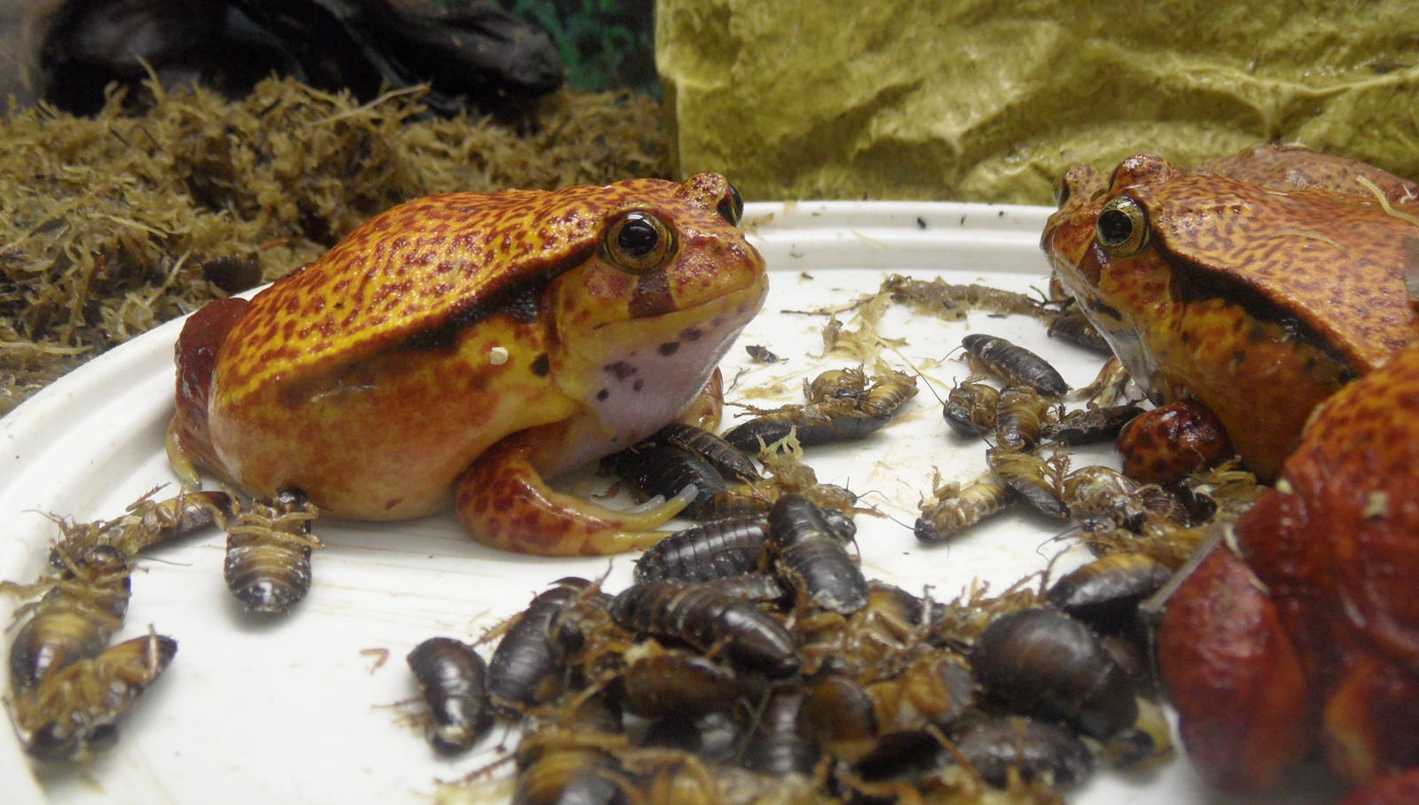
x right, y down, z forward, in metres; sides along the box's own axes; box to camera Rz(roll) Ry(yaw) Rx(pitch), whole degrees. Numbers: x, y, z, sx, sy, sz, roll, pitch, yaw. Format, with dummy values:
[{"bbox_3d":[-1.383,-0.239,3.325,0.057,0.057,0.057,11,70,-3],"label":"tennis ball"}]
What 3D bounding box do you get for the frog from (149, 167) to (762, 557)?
[{"bbox_3d":[-0.032,-0.012,0.190,0.089,0.045,0.058,9,23,25],"label":"frog"}]

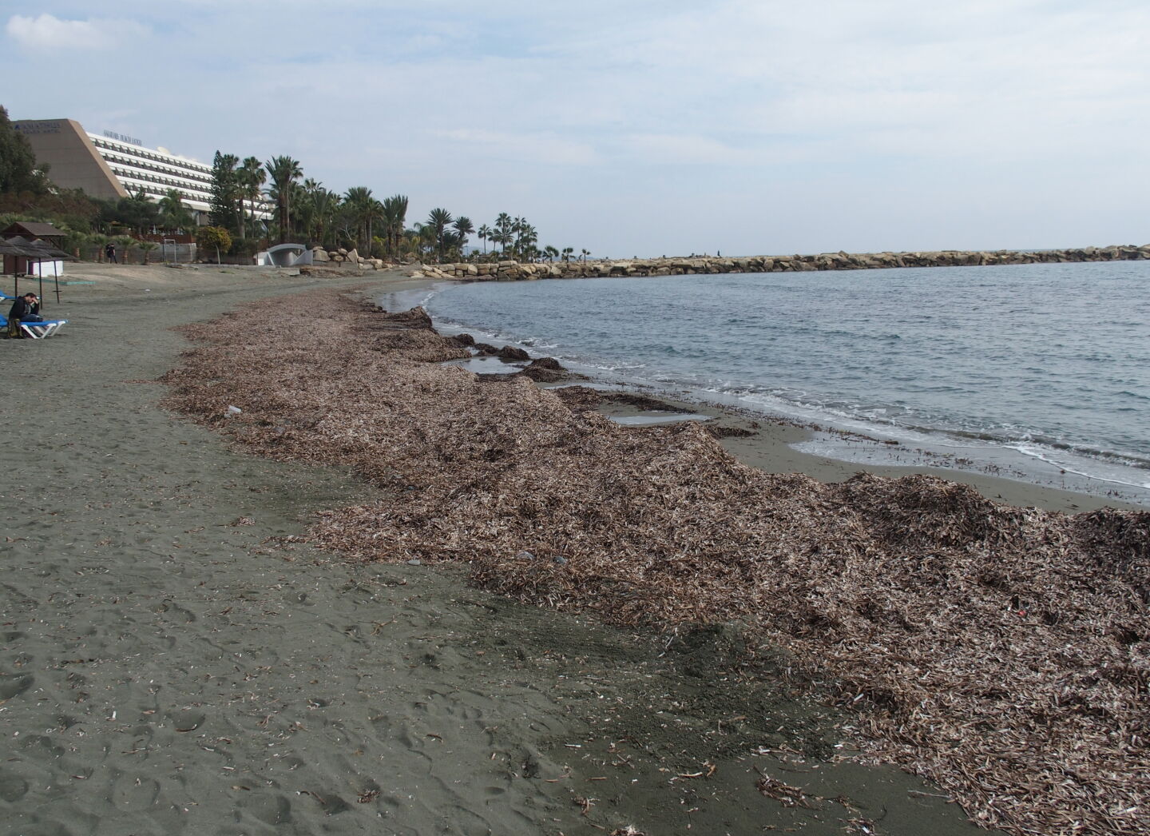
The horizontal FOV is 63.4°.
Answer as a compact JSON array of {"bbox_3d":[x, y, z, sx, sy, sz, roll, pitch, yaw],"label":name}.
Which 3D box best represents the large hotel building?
[{"bbox_3d":[-107.891,-61.015,253.213,26.960,23.496,108.000,-1,10,-1],"label":"large hotel building"}]

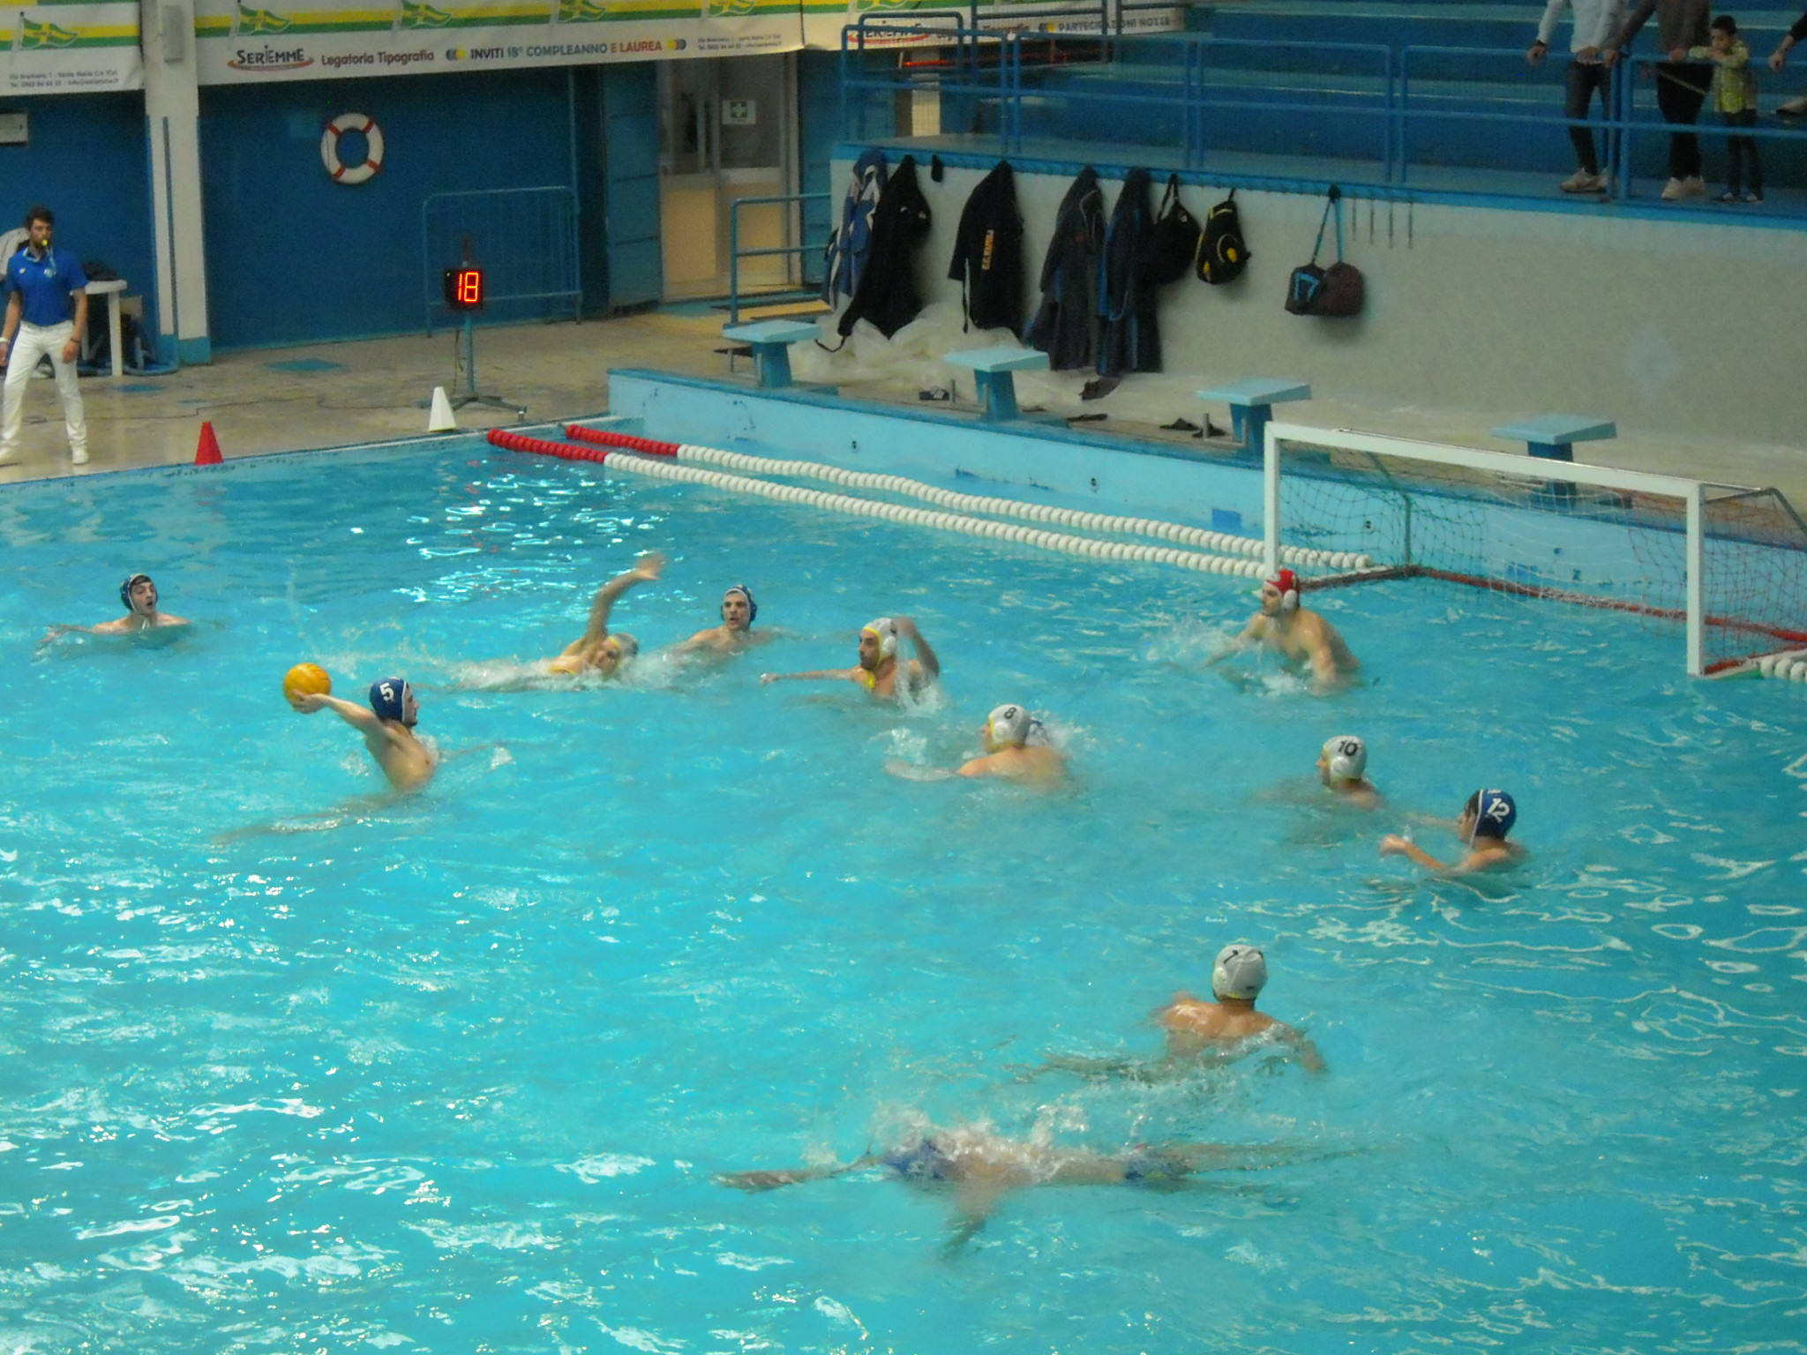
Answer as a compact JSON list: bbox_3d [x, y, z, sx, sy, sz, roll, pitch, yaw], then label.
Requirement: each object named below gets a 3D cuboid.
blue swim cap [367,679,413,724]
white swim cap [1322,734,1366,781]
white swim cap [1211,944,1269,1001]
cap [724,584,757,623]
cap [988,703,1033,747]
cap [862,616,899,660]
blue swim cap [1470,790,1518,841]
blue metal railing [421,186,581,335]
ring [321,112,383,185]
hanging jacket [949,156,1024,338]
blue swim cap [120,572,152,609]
[{"bbox_3d":[-2.363,0.111,21.662,0.205,0.215,0.190,-4,11,-14],"label":"blue swim cap"},{"bbox_3d":[1.961,0.358,20.889,0.205,0.215,0.190,5,12,33],"label":"white swim cap"},{"bbox_3d":[1.207,1.058,16.845,0.190,0.215,0.205,-6,11,-23],"label":"white swim cap"},{"bbox_3d":[-0.873,-0.397,25.167,0.190,0.215,0.205,3,11,23],"label":"cap"},{"bbox_3d":[0.494,0.226,21.754,0.205,0.215,0.190,5,12,31],"label":"cap"},{"bbox_3d":[-0.118,-0.200,23.768,0.205,0.215,0.190,-9,13,-35],"label":"cap"},{"bbox_3d":[2.451,0.573,19.541,0.205,0.215,0.190,2,11,19],"label":"blue swim cap"},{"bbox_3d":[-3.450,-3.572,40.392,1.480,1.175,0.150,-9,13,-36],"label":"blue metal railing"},{"bbox_3d":[-4.678,-4.490,39.896,0.620,0.620,0.100,-9,13,-36],"label":"ring"},{"bbox_3d":[0.603,-3.198,34.898,0.200,1.270,0.660,-9,13,-36],"label":"hanging jacket"},{"bbox_3d":[-4.285,-0.481,26.259,0.190,0.215,0.205,-10,13,-39],"label":"blue swim cap"}]

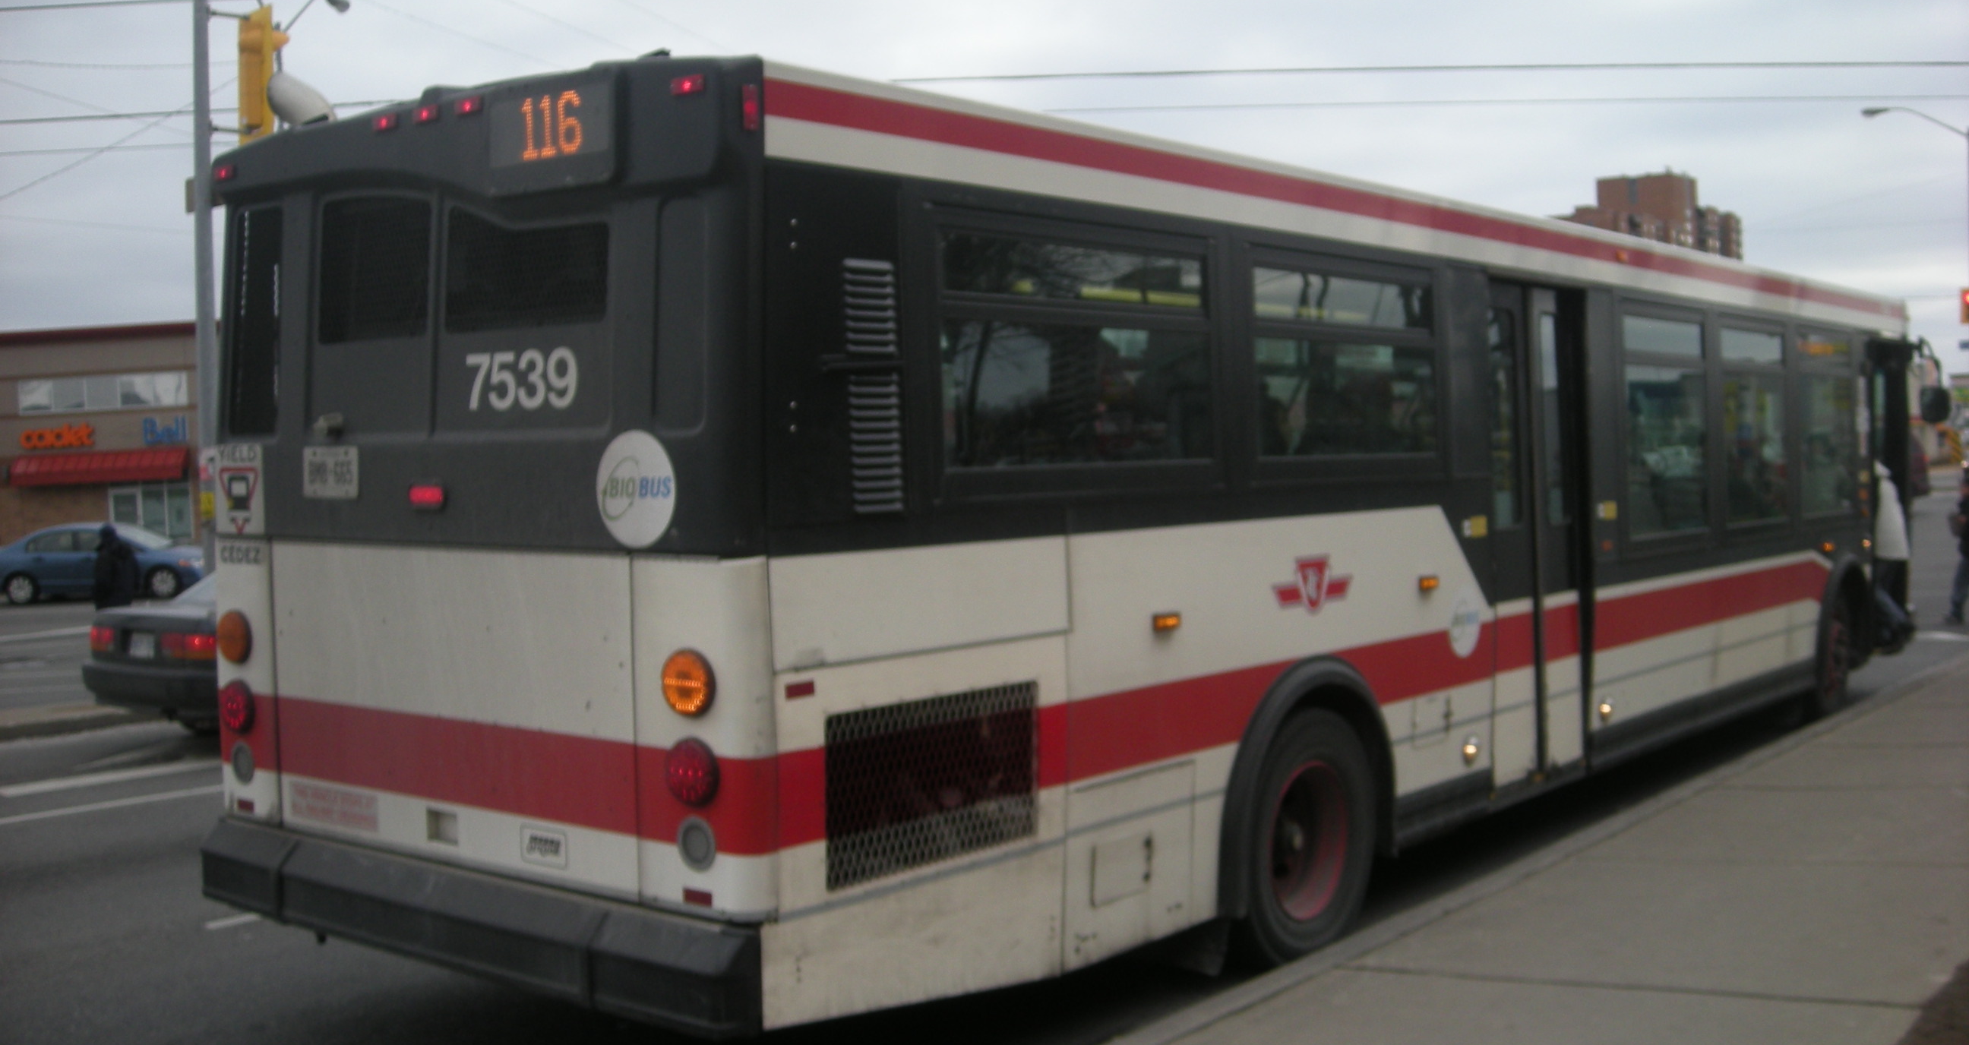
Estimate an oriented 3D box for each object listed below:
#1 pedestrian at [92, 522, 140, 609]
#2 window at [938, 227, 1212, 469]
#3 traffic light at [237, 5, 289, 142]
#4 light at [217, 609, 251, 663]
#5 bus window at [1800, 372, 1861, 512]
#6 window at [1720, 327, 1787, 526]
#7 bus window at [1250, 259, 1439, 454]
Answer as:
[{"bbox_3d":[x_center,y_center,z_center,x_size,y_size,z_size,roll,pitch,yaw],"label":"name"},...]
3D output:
[{"bbox_3d":[-10.895,0.821,25.000,0.450,1.670,0.550,-1,2,12],"label":"pedestrian"},{"bbox_3d":[0.309,-0.532,6.293,0.060,0.710,1.470,2,3,37],"label":"window"},{"bbox_3d":[-5.932,-3.646,16.300,0.380,1.100,0.470,-4,3,-35],"label":"traffic light"},{"bbox_3d":[-2.480,0.379,6.533,0.180,0.180,0.050,2,3,37],"label":"light"},{"bbox_3d":[5.593,-0.505,13.200,0.050,0.895,1.282,-2,1,38],"label":"bus window"},{"bbox_3d":[4.583,-0.564,11.893,0.060,1.120,1.250,2,3,37],"label":"window"},{"bbox_3d":[1.432,-0.611,7.810,0.050,0.709,1.488,-2,1,38],"label":"bus window"}]

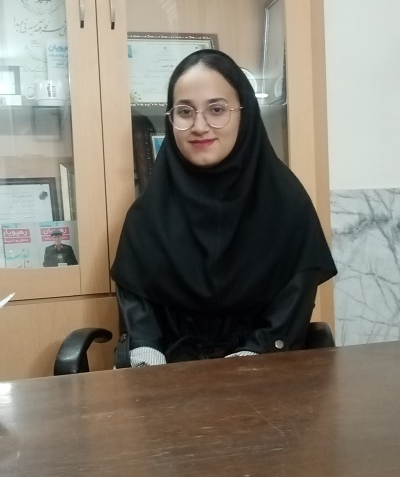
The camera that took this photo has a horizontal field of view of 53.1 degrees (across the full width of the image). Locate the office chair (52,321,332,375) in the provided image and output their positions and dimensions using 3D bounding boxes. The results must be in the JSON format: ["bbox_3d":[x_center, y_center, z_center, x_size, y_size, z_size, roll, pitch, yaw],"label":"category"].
[{"bbox_3d":[-0.003,0.411,0.884,0.610,0.980,0.620,-2,2,6],"label":"office chair"}]

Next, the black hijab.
[{"bbox_3d":[0.042,-0.140,0.891,0.470,0.560,0.310,-2,2,7],"label":"black hijab"}]

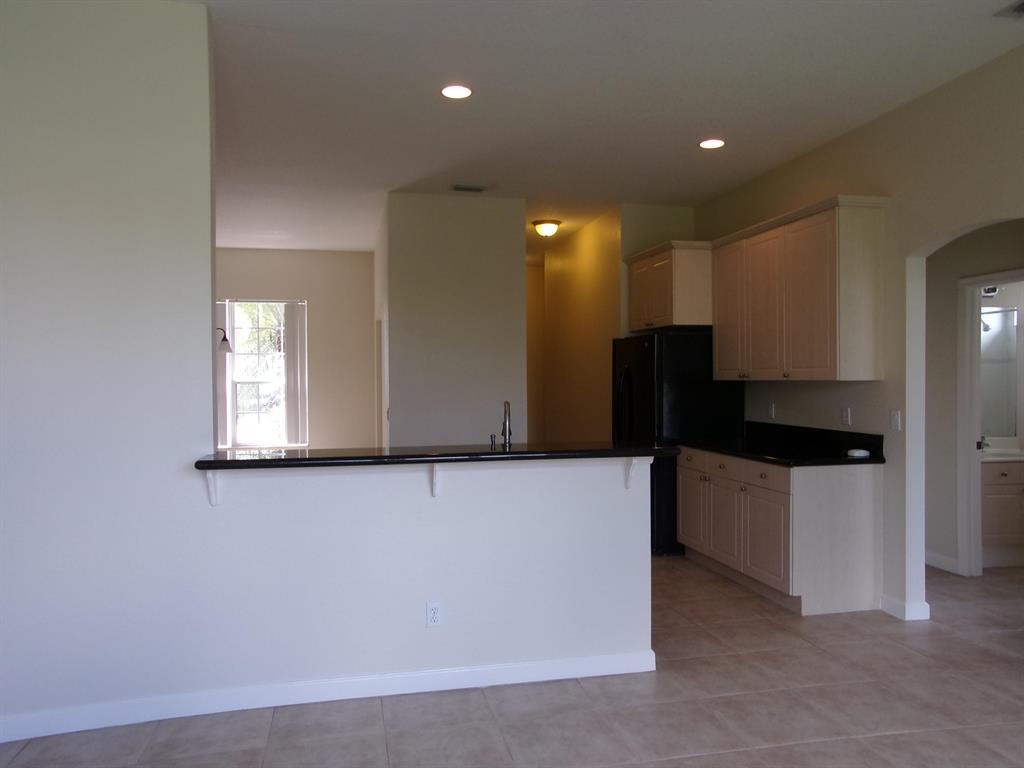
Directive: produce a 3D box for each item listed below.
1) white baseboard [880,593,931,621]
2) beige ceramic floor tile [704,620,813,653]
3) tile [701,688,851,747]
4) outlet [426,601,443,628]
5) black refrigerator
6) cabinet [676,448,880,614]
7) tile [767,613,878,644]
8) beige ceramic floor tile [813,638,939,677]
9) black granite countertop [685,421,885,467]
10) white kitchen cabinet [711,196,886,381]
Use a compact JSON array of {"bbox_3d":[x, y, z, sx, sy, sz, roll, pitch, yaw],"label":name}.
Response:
[{"bbox_3d":[2.361,1.338,4.314,0.152,0.099,0.199,0,0,-13],"label":"white baseboard"},{"bbox_3d":[1.346,1.393,3.961,0.450,0.012,0.450,0,0,-13],"label":"beige ceramic floor tile"},{"bbox_3d":[1.089,1.395,3.006,0.450,0.012,0.450,0,0,-13],"label":"tile"},{"bbox_3d":[-0.351,1.042,3.208,0.071,0.116,0.012,0,0,-13],"label":"outlet"},{"bbox_3d":[1.411,0.490,6.260,0.763,1.783,0.916,0,0,-13],"label":"black refrigerator"},{"bbox_3d":[1.806,0.942,5.047,0.632,0.894,1.533,0,0,-12],"label":"cabinet"},{"bbox_3d":[1.765,1.393,4.081,0.450,0.012,0.450,0,0,-13],"label":"tile"},{"bbox_3d":[1.873,1.391,3.579,0.445,0.012,0.438,0,0,-12],"label":"beige ceramic floor tile"},{"bbox_3d":[1.790,0.413,5.064,0.637,0.200,1.561,0,0,-13],"label":"black granite countertop"},{"bbox_3d":[1.935,-0.576,5.072,0.349,1.113,1.566,0,0,-13],"label":"white kitchen cabinet"}]

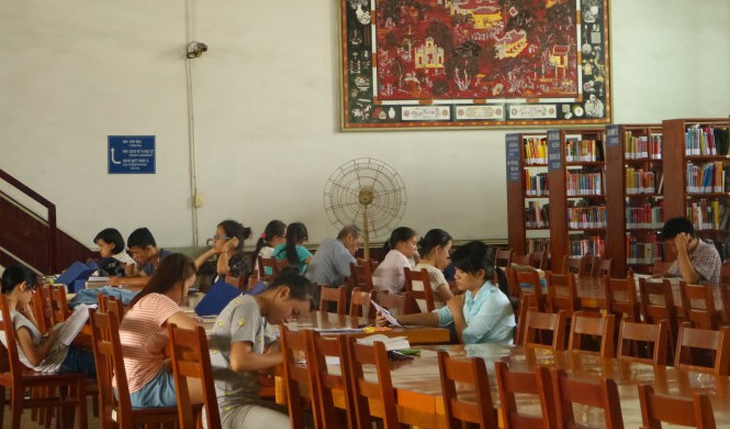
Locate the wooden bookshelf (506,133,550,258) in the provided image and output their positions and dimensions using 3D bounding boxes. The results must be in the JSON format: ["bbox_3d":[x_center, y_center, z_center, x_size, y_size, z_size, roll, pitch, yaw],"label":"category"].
[{"bbox_3d":[2.135,0.116,24.309,1.100,1.982,0.440,-2,1,-20],"label":"wooden bookshelf"}]

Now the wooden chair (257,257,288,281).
[{"bbox_3d":[-0.590,0.827,19.179,0.520,0.950,0.430,-1,1,-20],"label":"wooden chair"}]

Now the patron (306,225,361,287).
[{"bbox_3d":[-0.080,0.704,18.507,0.720,1.190,0.500,-2,1,-22],"label":"patron"}]

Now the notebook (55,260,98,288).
[{"bbox_3d":[-2.136,0.444,16.700,0.260,0.200,0.320,-1,1,-20],"label":"notebook"}]

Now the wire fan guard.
[{"bbox_3d":[0.000,-0.155,21.900,0.810,0.810,0.200,-2,1,2],"label":"wire fan guard"}]

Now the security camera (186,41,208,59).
[{"bbox_3d":[-1.745,-1.709,23.500,0.240,0.180,0.120,-1,1,37],"label":"security camera"}]

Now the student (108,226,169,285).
[{"bbox_3d":[-1.615,0.712,17.109,0.680,1.220,0.480,-2,1,-17],"label":"student"}]

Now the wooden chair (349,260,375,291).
[{"bbox_3d":[0.200,0.815,16.355,0.510,0.940,0.390,-2,1,-21],"label":"wooden chair"}]

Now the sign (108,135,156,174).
[{"bbox_3d":[-2.415,-0.620,23.400,0.505,0.395,0.020,-2,1,-20],"label":"sign"}]

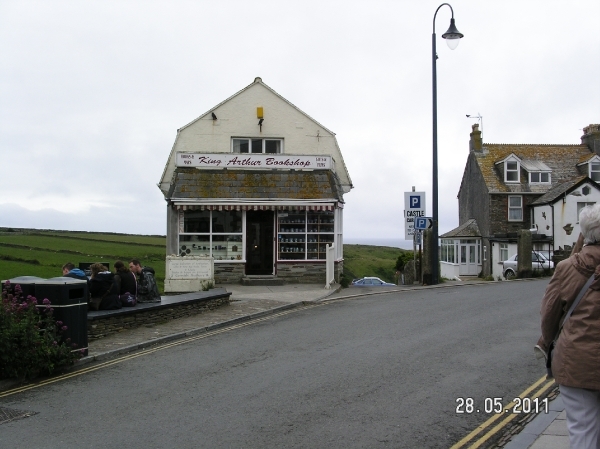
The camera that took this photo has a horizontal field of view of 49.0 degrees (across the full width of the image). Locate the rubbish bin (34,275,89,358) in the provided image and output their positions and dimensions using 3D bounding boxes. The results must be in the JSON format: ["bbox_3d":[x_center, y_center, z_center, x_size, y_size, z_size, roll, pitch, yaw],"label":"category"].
[{"bbox_3d":[-3.130,1.220,8.680,0.500,1.060,0.500,0,-1,24],"label":"rubbish bin"}]

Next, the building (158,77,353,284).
[{"bbox_3d":[-0.950,-1.400,24.600,6.400,6.700,8.500,0,-1,6],"label":"building"}]

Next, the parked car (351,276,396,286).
[{"bbox_3d":[6.450,5.200,56.000,4.250,1.420,1.720,0,-1,0],"label":"parked car"}]

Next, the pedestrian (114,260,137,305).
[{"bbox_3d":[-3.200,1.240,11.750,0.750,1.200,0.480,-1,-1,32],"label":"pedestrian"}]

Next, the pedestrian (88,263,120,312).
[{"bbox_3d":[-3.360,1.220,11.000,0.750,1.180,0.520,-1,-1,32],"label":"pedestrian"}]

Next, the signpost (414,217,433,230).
[{"bbox_3d":[3.890,-0.020,20.500,0.620,0.380,0.070,0,-1,7],"label":"signpost"}]

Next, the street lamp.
[{"bbox_3d":[4.530,-2.430,19.950,0.660,8.580,1.400,1,-1,-41],"label":"street lamp"}]

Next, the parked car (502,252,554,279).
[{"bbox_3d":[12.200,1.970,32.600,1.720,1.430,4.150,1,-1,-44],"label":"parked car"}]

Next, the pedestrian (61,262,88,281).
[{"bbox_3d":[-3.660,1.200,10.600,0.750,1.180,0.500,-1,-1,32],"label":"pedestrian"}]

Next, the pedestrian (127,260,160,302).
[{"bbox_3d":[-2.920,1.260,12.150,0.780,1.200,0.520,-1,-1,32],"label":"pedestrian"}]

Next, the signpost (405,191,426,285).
[{"bbox_3d":[3.630,0.345,20.700,0.690,3.050,0.120,0,-1,9],"label":"signpost"}]

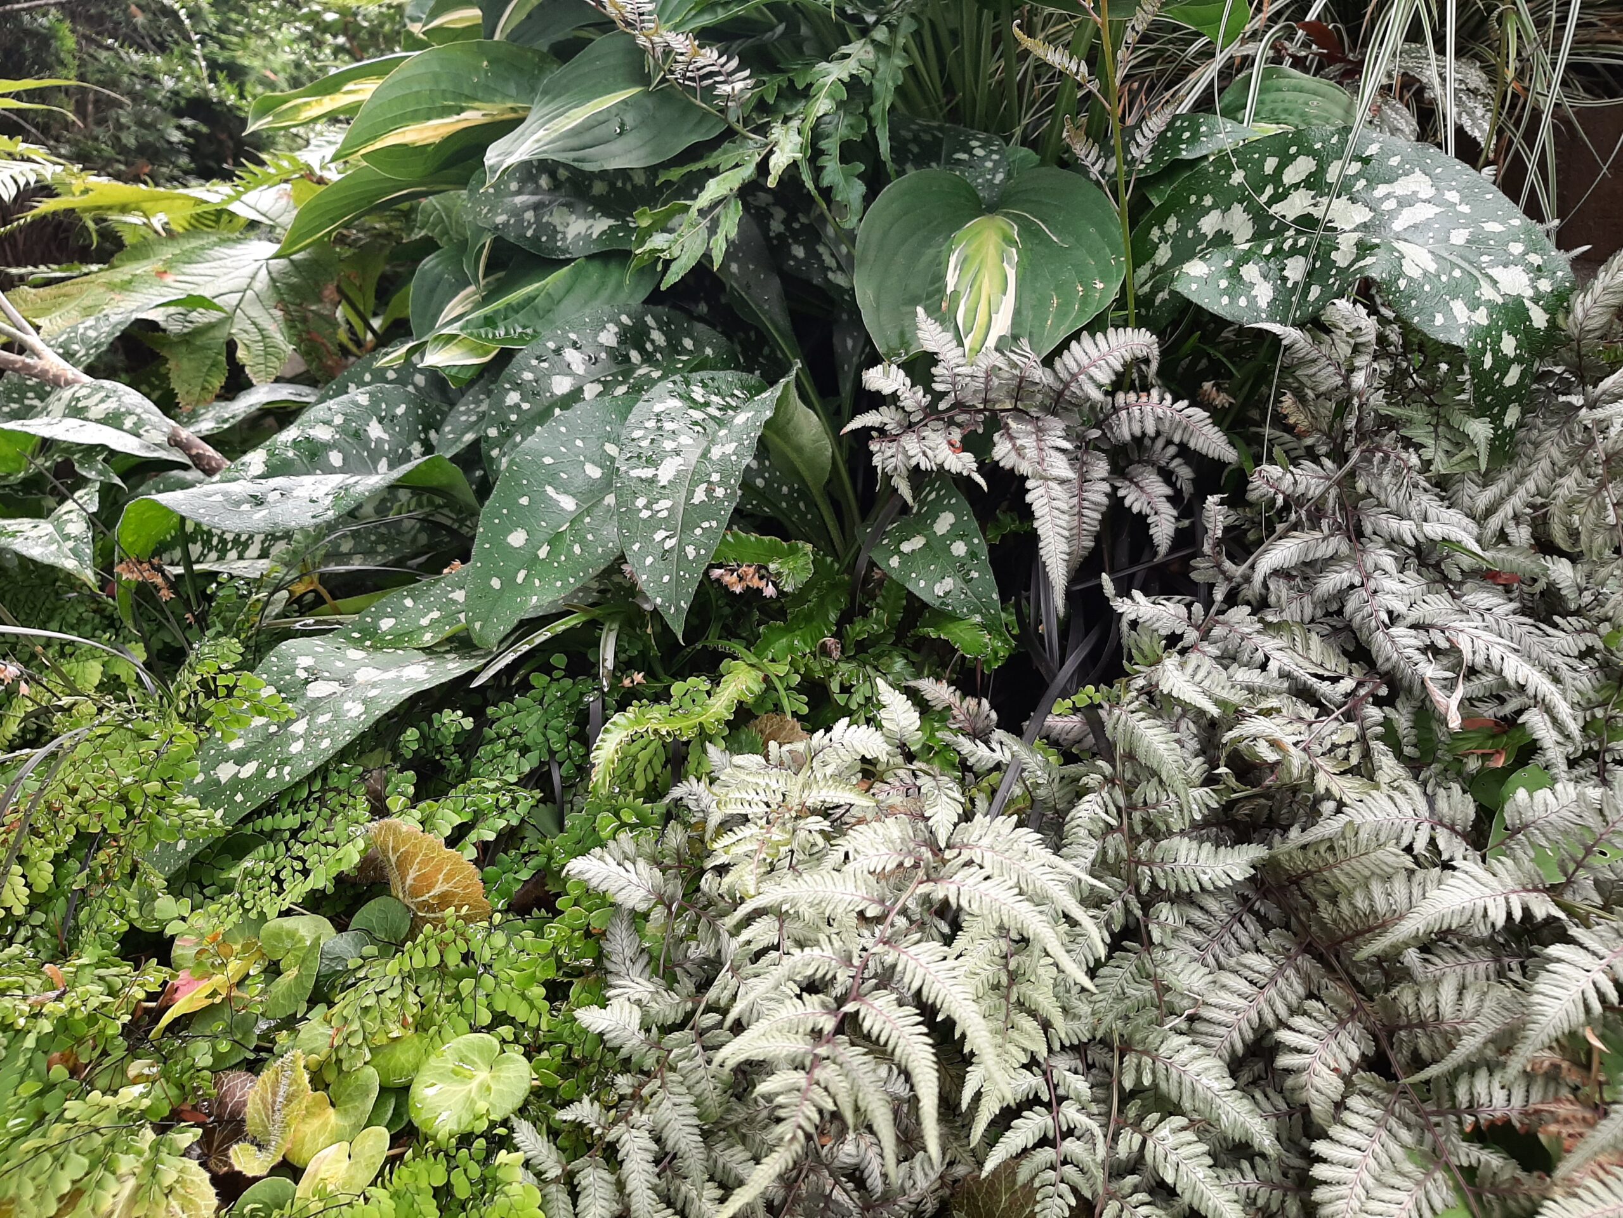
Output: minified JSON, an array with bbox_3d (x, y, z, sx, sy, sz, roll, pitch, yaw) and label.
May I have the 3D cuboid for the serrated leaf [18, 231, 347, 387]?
[{"bbox_3d":[-0.532,-0.243,1.020,0.260,0.070,0.170,10,44,11],"label":"serrated leaf"}]

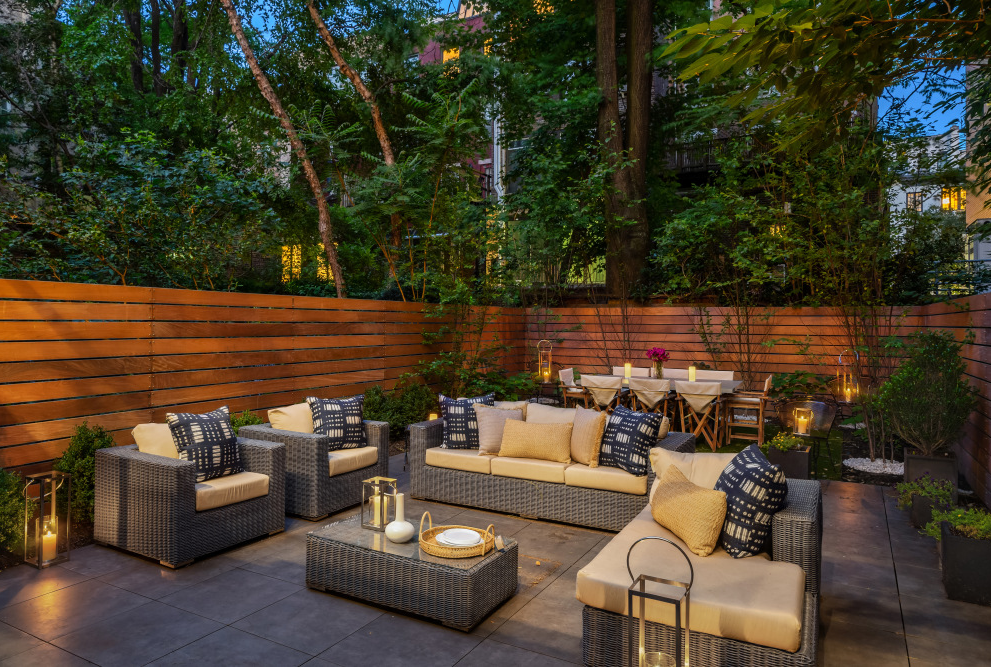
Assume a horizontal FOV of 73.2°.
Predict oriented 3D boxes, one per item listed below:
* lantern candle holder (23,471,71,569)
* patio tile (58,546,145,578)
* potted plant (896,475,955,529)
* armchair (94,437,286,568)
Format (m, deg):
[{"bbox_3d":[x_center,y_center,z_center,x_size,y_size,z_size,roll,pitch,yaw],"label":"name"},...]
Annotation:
[{"bbox_3d":[-2.918,1.210,4.355,0.212,0.565,0.188,1,1,31],"label":"lantern candle holder"},{"bbox_3d":[-2.596,1.504,4.480,0.615,0.025,0.572,1,1,29],"label":"patio tile"},{"bbox_3d":[3.463,1.336,5.333,0.420,0.410,0.360,1,1,29],"label":"potted plant"},{"bbox_3d":[-2.247,1.178,4.960,0.924,0.669,0.915,2,2,30],"label":"armchair"}]

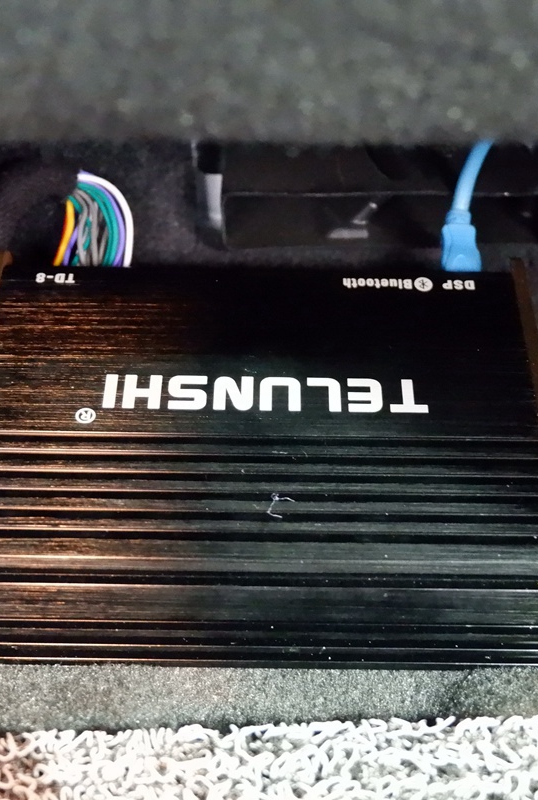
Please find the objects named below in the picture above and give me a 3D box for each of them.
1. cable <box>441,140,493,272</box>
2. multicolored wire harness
[{"bbox_3d":[0.073,-0.068,0.428,0.021,0.037,0.051,1,48,-1],"label":"cable"},{"bbox_3d":[-0.066,-0.065,0.437,0.037,0.026,0.051,1,48,-1],"label":"multicolored wire harness"}]

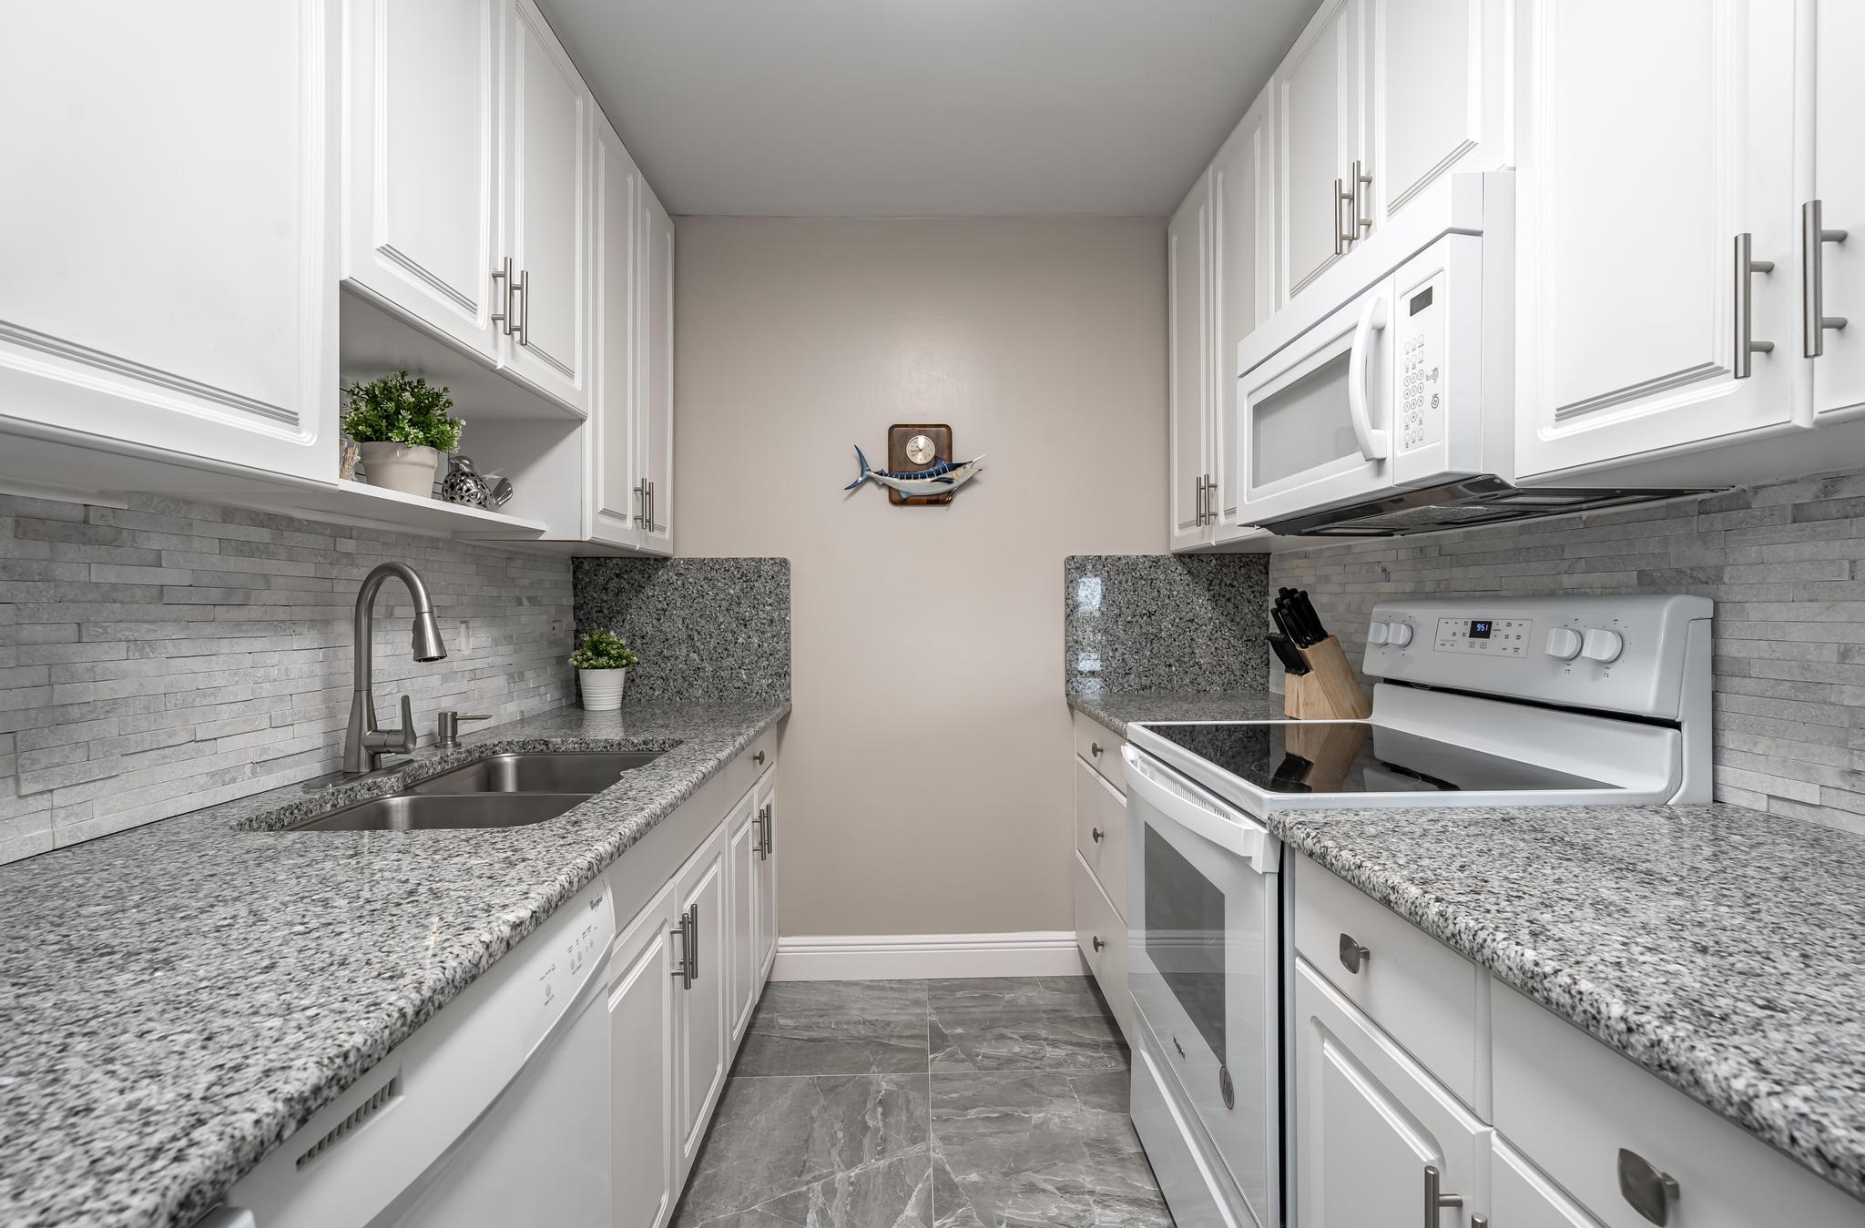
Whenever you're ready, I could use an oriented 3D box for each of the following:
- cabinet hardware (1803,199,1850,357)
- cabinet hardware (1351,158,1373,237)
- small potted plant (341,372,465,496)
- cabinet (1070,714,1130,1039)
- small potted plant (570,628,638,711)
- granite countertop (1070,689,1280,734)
[{"bbox_3d":[0.793,-0.298,0.737,0.037,0.137,0.012,0,0,-1],"label":"cabinet hardware"},{"bbox_3d":[0.777,-0.750,1.496,0.037,0.139,0.012,0,0,-1],"label":"cabinet hardware"},{"bbox_3d":[-0.986,-0.324,1.541,0.190,0.245,0.190,0,0,-1],"label":"small potted plant"},{"bbox_3d":[0.784,0.732,2.304,0.635,0.865,0.765,0,0,-1],"label":"cabinet"},{"bbox_3d":[-0.985,0.163,2.480,0.200,0.240,0.200,0,0,-1],"label":"small potted plant"},{"bbox_3d":[0.772,0.282,2.300,0.670,0.035,0.760,0,0,-1],"label":"granite countertop"}]

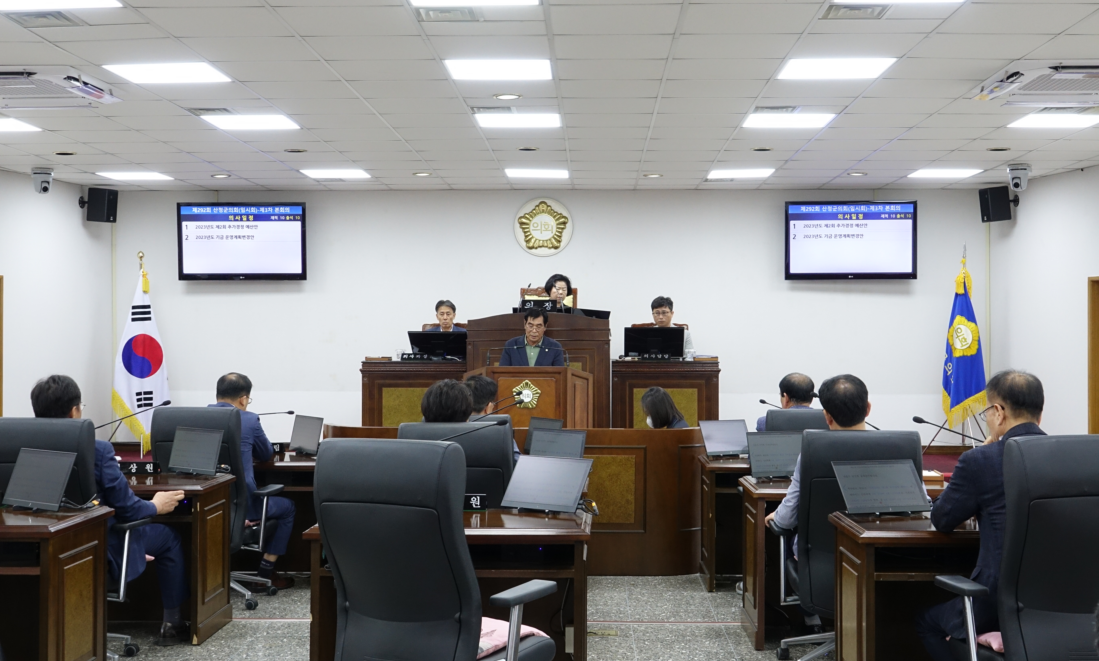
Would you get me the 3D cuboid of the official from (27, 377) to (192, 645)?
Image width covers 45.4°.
[{"bbox_3d":[-1.970,0.830,5.820,0.600,1.270,0.880,0,0,20],"label":"official"}]

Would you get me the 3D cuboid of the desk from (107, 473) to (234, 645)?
[{"bbox_3d":[-2.070,1.090,6.360,1.000,0.730,0.550,0,0,4],"label":"desk"}]

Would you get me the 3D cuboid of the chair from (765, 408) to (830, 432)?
[{"bbox_3d":[1.380,0.967,7.200,0.670,1.085,0.680,0,0,-3],"label":"chair"}]

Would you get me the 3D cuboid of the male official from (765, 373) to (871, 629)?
[{"bbox_3d":[1.225,0.820,5.840,0.600,1.280,0.920,0,0,-4],"label":"male official"}]

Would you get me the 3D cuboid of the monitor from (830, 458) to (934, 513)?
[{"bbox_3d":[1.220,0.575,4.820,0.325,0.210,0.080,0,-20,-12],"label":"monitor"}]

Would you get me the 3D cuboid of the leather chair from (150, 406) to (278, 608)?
[{"bbox_3d":[-1.855,0.945,7.320,0.660,1.100,0.680,0,0,8],"label":"leather chair"}]

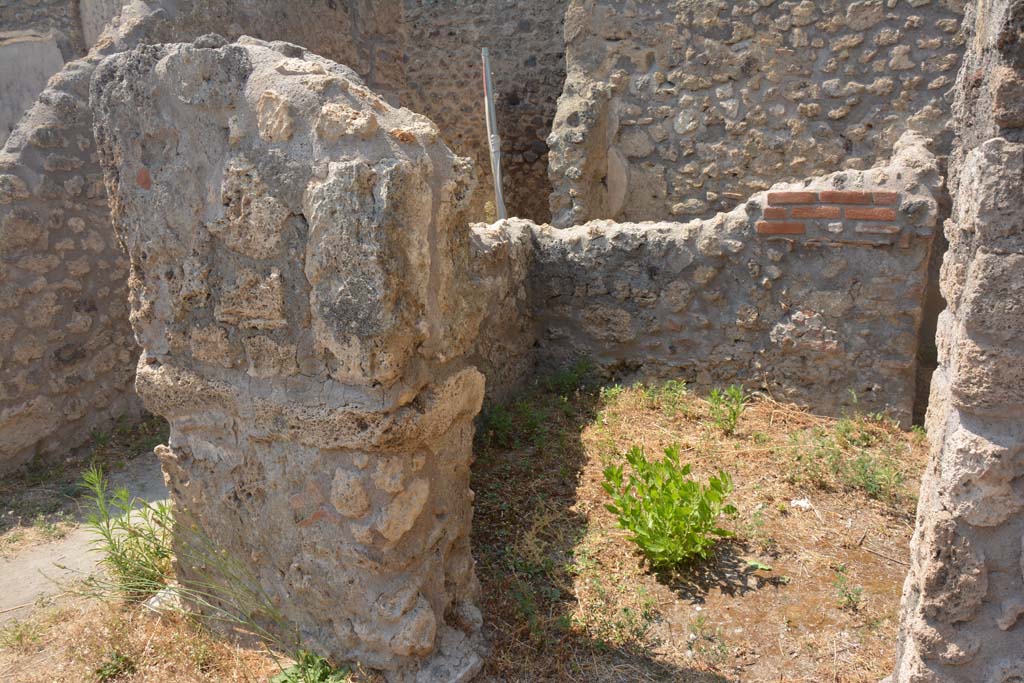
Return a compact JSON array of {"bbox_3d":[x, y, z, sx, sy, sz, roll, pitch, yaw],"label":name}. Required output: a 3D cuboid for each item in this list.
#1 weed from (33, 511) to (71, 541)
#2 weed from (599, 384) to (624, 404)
[{"bbox_3d":[-1.692,0.675,2.822,0.124,0.057,0.111,-7,13,-32],"label":"weed"},{"bbox_3d":[0.598,0.318,4.614,0.168,0.087,0.151,1,11,7],"label":"weed"}]

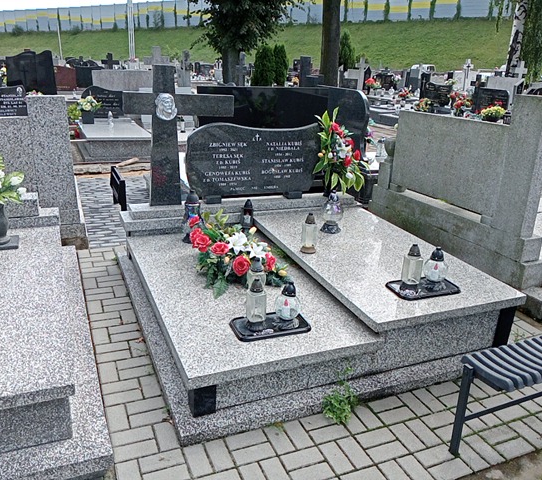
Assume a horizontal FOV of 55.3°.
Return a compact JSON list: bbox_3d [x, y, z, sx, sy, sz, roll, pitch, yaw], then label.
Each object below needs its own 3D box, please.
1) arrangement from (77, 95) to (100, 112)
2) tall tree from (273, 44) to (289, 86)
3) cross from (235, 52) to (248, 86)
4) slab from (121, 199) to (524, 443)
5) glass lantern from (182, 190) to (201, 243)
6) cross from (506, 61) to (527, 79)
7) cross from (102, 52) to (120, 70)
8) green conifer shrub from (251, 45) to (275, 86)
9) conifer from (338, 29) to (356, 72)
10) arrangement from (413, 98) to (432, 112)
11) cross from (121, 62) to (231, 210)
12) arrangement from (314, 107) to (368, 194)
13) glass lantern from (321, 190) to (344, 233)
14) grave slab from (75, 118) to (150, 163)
[{"bbox_3d":[-3.111,-2.338,8.825,0.380,0.310,0.340,-7,22,-22],"label":"arrangement"},{"bbox_3d":[0.425,-7.373,22.000,0.680,1.850,0.680,3,20,-1],"label":"tall tree"},{"bbox_3d":[-0.985,-5.702,17.485,0.430,1.200,0.150,-6,22,-23],"label":"cross"},{"bbox_3d":[0.131,0.225,3.741,2.180,0.490,2.380,-6,22,-23],"label":"slab"},{"bbox_3d":[-0.609,-0.186,4.042,0.160,0.410,0.160,-7,22,-22],"label":"glass lantern"},{"bbox_3d":[6.892,-4.677,14.243,0.130,0.620,0.480,-7,22,-22],"label":"cross"},{"bbox_3d":[-5.633,-6.177,18.169,0.610,0.820,0.150,-7,22,-22],"label":"cross"},{"bbox_3d":[-0.301,-6.446,19.458,0.800,1.850,0.800,-7,22,-22],"label":"green conifer shrub"},{"bbox_3d":[3.385,-8.215,23.368,0.860,2.600,0.860,-7,22,-22],"label":"conifer"},{"bbox_3d":[3.741,-3.330,12.800,0.420,0.360,0.400,-6,22,-23],"label":"arrangement"},{"bbox_3d":[-0.728,-0.823,4.171,0.880,1.100,0.120,-6,22,-23],"label":"cross"},{"bbox_3d":[0.643,-0.799,4.792,0.440,0.790,0.370,-7,22,-22],"label":"arrangement"},{"bbox_3d":[0.490,-0.228,4.069,0.170,0.326,0.170,3,20,-1],"label":"glass lantern"},{"bbox_3d":[-2.604,-1.669,8.586,1.020,0.390,1.850,-7,22,-22],"label":"grave slab"}]

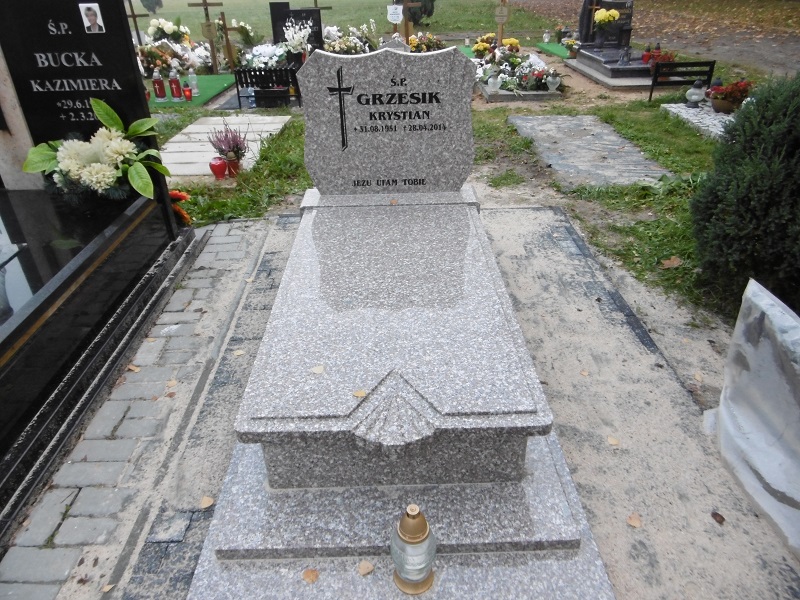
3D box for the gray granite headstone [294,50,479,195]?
[{"bbox_3d":[-0.053,-0.856,2.700,0.835,0.685,0.080,-2,31,-1],"label":"gray granite headstone"}]

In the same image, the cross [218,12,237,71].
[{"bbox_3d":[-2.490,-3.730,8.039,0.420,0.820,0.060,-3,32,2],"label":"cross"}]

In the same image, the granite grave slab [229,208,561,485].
[{"bbox_3d":[-0.027,0.031,2.127,0.836,0.212,1.507,-2,31,-1],"label":"granite grave slab"}]

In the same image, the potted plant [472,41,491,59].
[{"bbox_3d":[1.117,-3.425,7.607,0.250,0.250,0.250,-2,31,-1],"label":"potted plant"}]

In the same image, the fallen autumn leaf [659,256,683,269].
[{"bbox_3d":[1.521,-0.205,3.119,0.125,0.030,0.090,0,32,0],"label":"fallen autumn leaf"}]

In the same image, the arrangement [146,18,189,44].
[{"bbox_3d":[-3.563,-4.130,8.500,0.570,0.330,0.400,0,32,0],"label":"arrangement"}]

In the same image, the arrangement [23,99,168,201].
[{"bbox_3d":[-1.416,-0.660,2.607,0.620,0.460,0.330,-2,31,-1],"label":"arrangement"}]

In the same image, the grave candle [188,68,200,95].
[{"bbox_3d":[-2.522,-2.668,6.798,0.110,0.300,0.110,0,32,0],"label":"grave candle"}]

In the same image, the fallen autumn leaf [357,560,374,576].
[{"bbox_3d":[-0.089,0.701,1.450,0.043,0.006,0.045,0,32,0],"label":"fallen autumn leaf"}]

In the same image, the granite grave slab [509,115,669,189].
[{"bbox_3d":[1.641,-1.426,5.071,0.970,0.070,2.050,0,32,0],"label":"granite grave slab"}]

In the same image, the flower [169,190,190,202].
[{"bbox_3d":[-1.269,-0.574,3.108,0.120,0.075,0.110,-2,31,-1],"label":"flower"}]

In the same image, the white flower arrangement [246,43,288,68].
[{"bbox_3d":[-1.732,-3.183,7.250,0.480,0.300,0.360,0,32,0],"label":"white flower arrangement"}]

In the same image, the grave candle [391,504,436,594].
[{"bbox_3d":[0.032,0.568,1.280,0.100,0.256,0.100,-2,31,-1],"label":"grave candle"}]

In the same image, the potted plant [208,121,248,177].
[{"bbox_3d":[-1.243,-1.094,4.022,0.250,0.390,0.250,-2,31,-1],"label":"potted plant"}]

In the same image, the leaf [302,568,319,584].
[{"bbox_3d":[-0.217,0.673,1.352,0.039,0.010,0.039,-2,31,-1],"label":"leaf"}]

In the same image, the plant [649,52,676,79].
[{"bbox_3d":[3.212,-2.869,6.772,0.300,0.330,0.300,-2,31,-1],"label":"plant"}]

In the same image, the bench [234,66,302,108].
[{"bbox_3d":[-1.488,-2.450,6.345,0.680,0.420,0.330,-3,32,-5],"label":"bench"}]

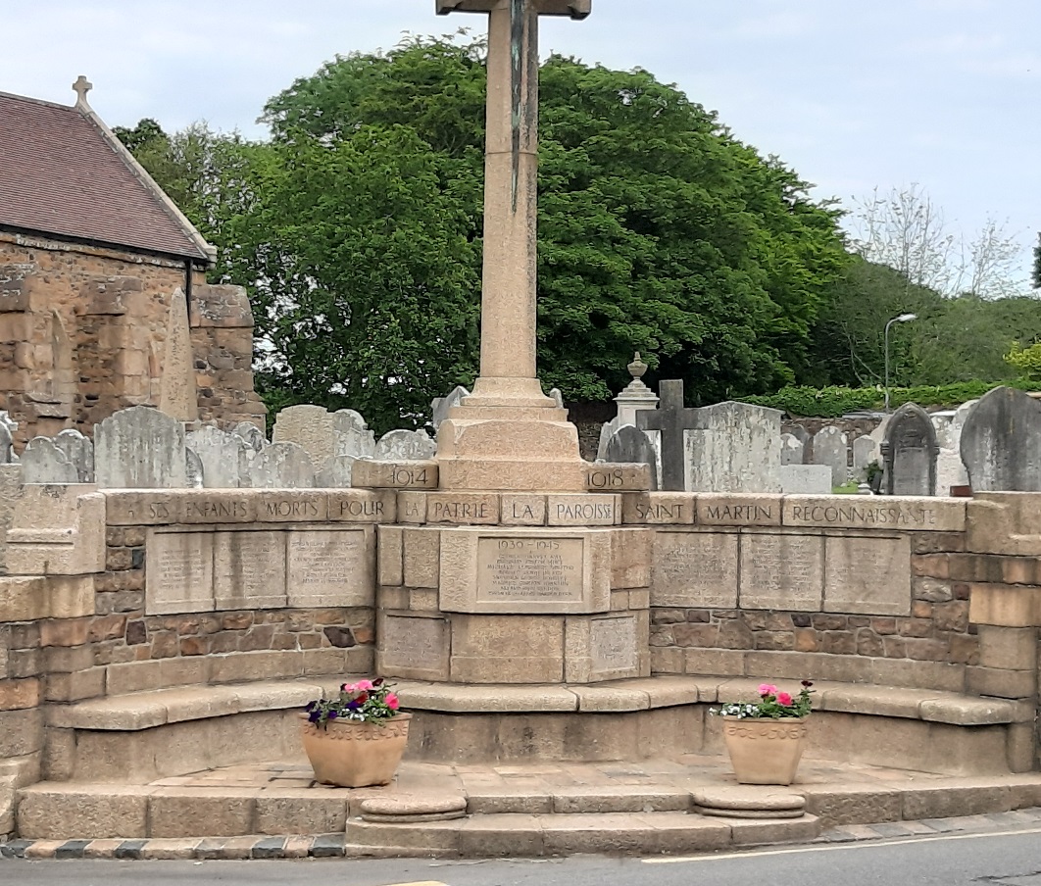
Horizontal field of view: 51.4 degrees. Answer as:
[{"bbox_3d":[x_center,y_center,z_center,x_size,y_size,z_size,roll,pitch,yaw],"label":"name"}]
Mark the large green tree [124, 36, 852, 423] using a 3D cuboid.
[{"bbox_3d":[-0.990,-5.461,33.500,21.500,13.900,16.000,1,-1,0],"label":"large green tree"}]

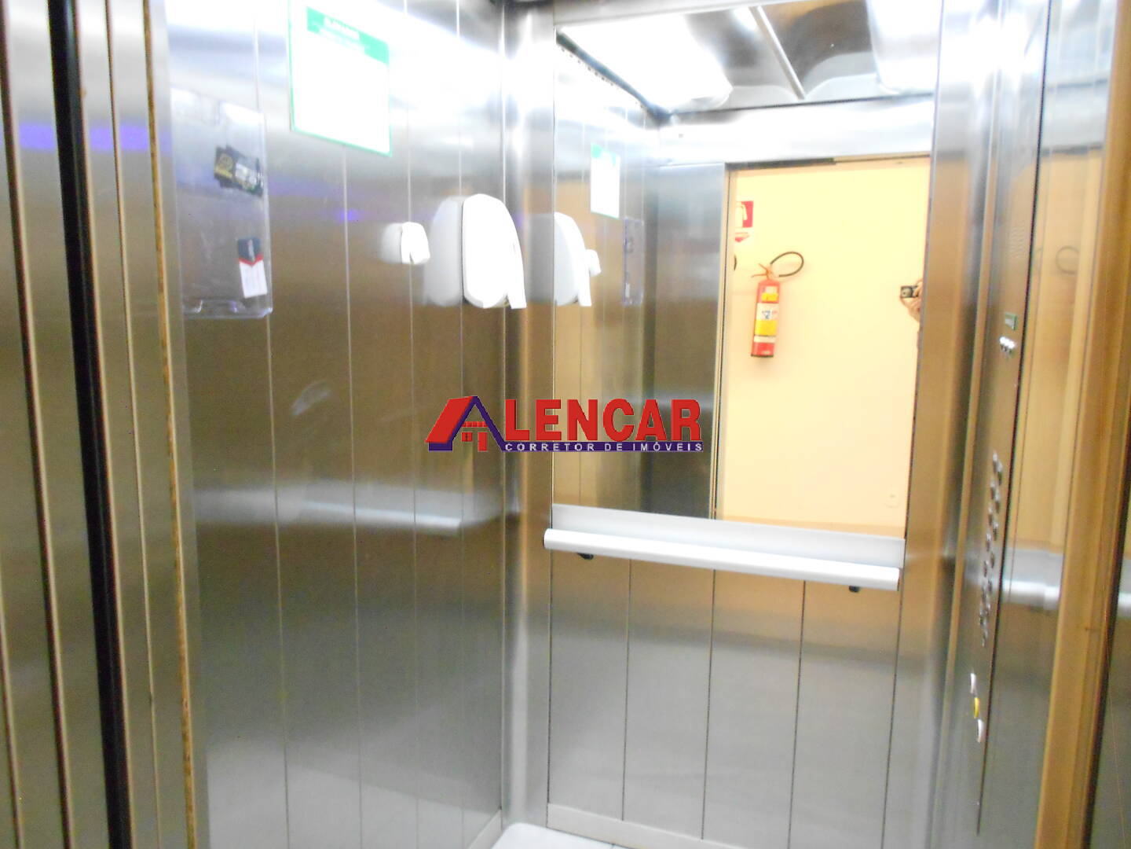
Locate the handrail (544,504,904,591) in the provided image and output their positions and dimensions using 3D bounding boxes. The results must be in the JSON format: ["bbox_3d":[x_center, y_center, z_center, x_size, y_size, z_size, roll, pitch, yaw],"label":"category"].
[{"bbox_3d":[0.364,0.300,2.114,0.885,0.110,0.078,4,9,20],"label":"handrail"}]

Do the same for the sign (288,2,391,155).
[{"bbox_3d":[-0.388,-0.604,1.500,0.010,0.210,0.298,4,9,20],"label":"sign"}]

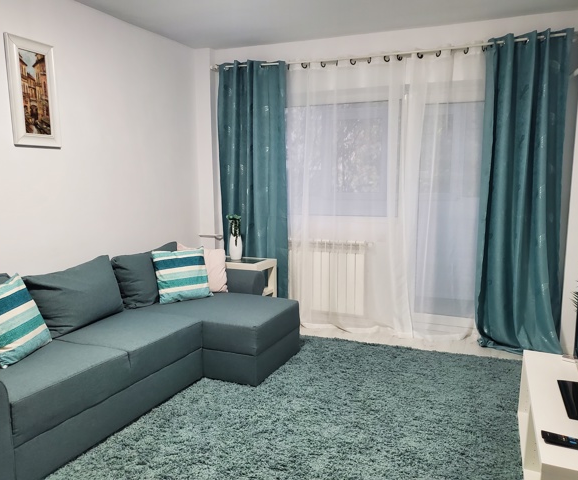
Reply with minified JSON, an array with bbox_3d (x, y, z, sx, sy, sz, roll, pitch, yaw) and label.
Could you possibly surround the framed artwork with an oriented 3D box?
[{"bbox_3d":[-1.605,-0.914,3.020,0.030,0.645,0.343,3,9,22],"label":"framed artwork"}]

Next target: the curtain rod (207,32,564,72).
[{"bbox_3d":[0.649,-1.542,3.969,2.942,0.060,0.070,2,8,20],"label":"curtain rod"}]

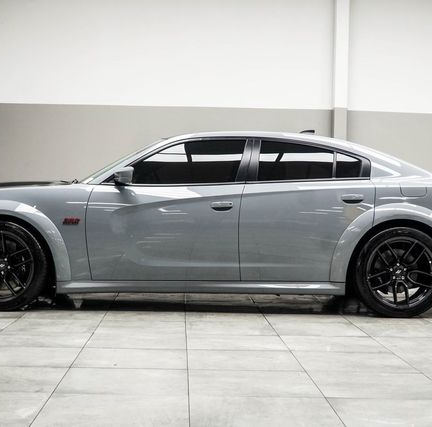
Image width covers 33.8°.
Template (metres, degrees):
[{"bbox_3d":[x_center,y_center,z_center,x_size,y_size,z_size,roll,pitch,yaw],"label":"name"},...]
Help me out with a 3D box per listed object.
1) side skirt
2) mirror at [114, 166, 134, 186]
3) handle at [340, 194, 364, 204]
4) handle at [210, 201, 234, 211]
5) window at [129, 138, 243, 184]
[{"bbox_3d":[-0.115,0.570,5.505,2.214,0.108,0.130,1,1,-1],"label":"side skirt"},{"bbox_3d":[-0.702,-0.284,5.462,0.153,0.153,0.220,1,1,-1],"label":"mirror"},{"bbox_3d":[1.057,-0.109,5.513,0.187,0.077,0.060,1,1,-1],"label":"handle"},{"bbox_3d":[0.050,-0.062,5.497,0.185,0.077,0.060,1,1,-1],"label":"handle"},{"bbox_3d":[-0.210,-0.417,5.655,0.905,0.377,0.180,1,1,-1],"label":"window"}]

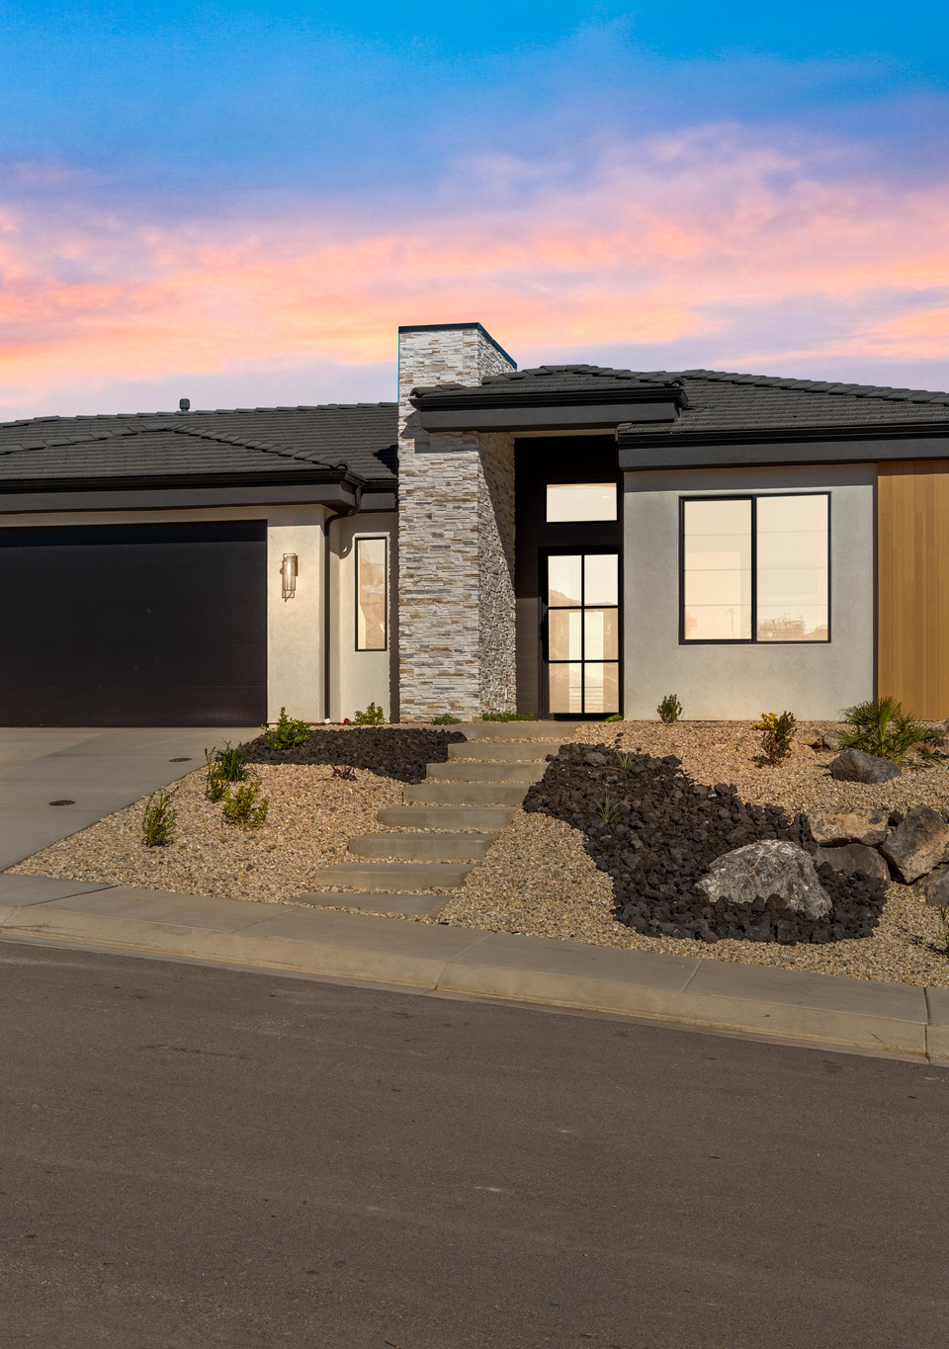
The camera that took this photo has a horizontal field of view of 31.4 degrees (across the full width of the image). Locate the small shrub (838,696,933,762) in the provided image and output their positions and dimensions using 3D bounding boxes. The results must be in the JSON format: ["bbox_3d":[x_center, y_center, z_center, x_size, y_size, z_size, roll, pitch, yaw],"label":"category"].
[{"bbox_3d":[4.112,0.547,16.900,0.919,0.650,0.820,0,0,14],"label":"small shrub"}]

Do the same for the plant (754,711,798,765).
[{"bbox_3d":[3.001,0.630,16.800,0.441,0.536,0.420,0,0,14],"label":"plant"}]

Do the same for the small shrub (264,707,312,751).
[{"bbox_3d":[-2.113,0.609,19.100,0.555,0.502,0.520,0,0,0],"label":"small shrub"}]

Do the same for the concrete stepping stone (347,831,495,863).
[{"bbox_3d":[-0.410,1.555,15.150,1.300,0.180,0.600,0,0,14],"label":"concrete stepping stone"}]

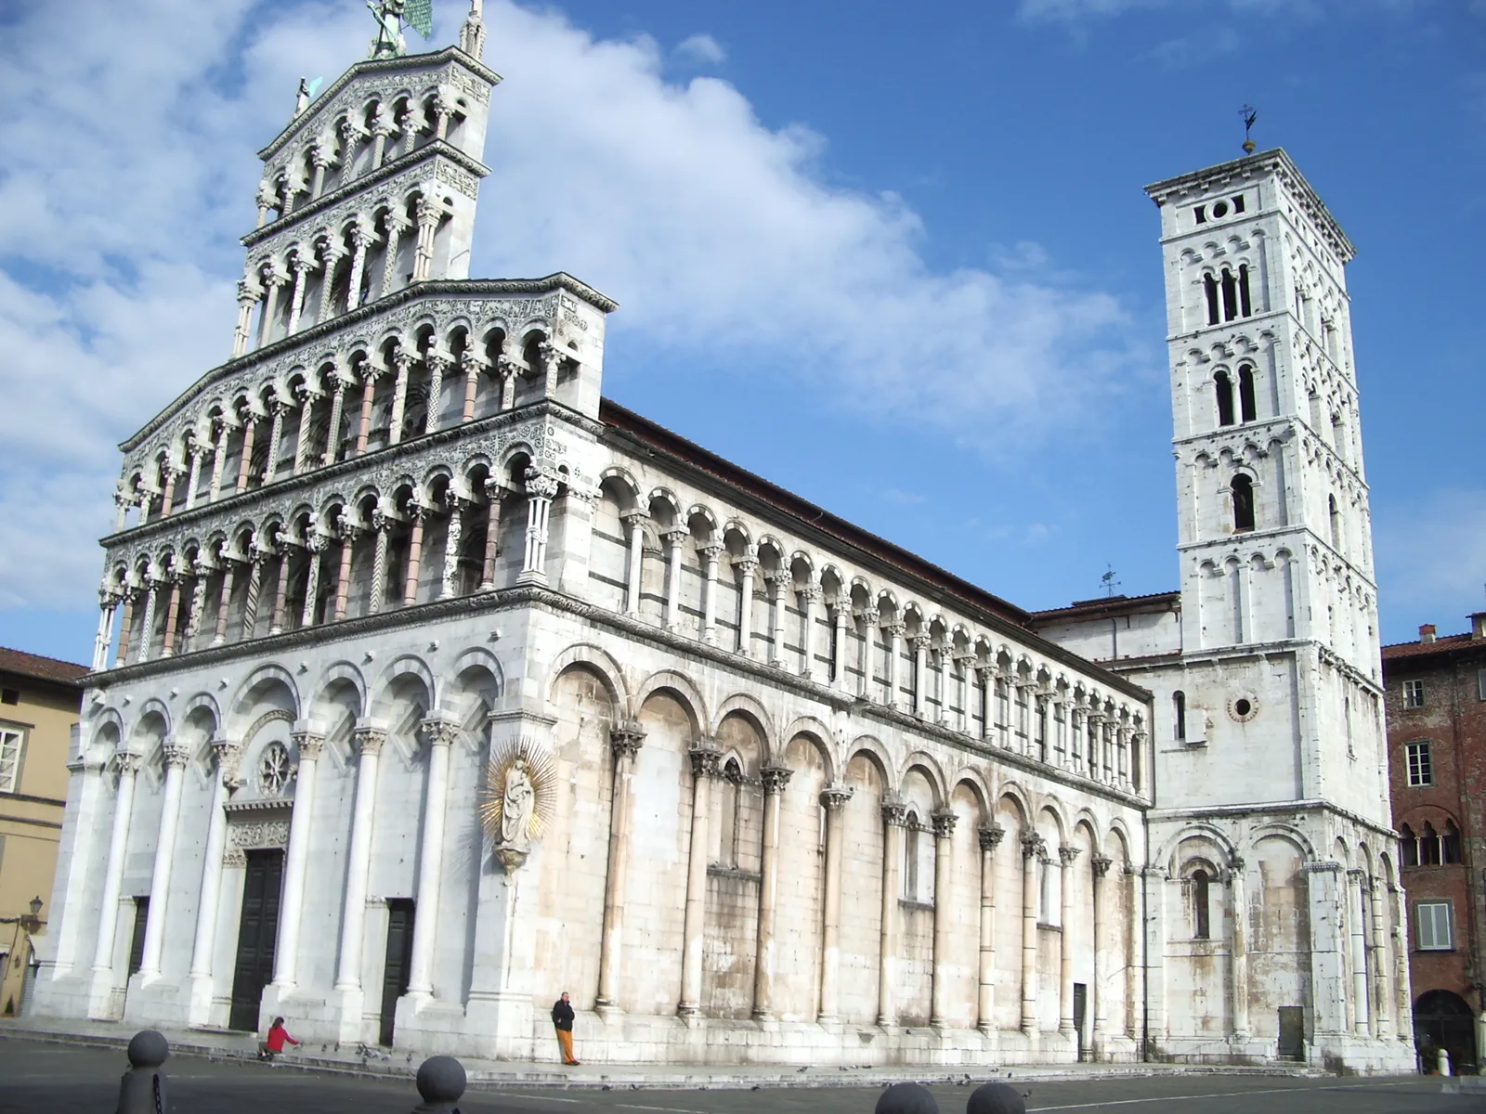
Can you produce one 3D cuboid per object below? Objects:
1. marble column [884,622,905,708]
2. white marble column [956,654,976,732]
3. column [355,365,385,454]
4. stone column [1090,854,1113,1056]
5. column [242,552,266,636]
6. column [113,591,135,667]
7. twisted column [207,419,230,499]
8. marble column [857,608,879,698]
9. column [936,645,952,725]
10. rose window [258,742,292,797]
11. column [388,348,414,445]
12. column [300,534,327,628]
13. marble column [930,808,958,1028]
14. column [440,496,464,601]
[{"bbox_3d":[5.090,3.646,50.258,0.400,2.880,0.400,-11,-22,37],"label":"marble column"},{"bbox_3d":[7.967,4.871,53.686,0.400,2.750,0.400,-11,-22,37],"label":"white marble column"},{"bbox_3d":[-11.431,-4.361,45.279,0.500,3.032,0.500,-11,-22,36],"label":"column"},{"bbox_3d":[14.136,15.659,59.244,0.600,7.800,0.620,-11,-22,37],"label":"stone column"},{"bbox_3d":[-15.530,1.218,47.634,0.500,3.050,0.500,-11,-22,37],"label":"column"},{"bbox_3d":[-21.669,2.551,52.645,0.500,2.980,0.500,-11,-22,37],"label":"column"},{"bbox_3d":[-17.867,-3.264,51.307,0.460,3.000,0.460,-11,-22,37],"label":"twisted column"},{"bbox_3d":[4.303,3.295,51.322,0.530,3.180,0.530,-11,-22,37],"label":"marble column"},{"bbox_3d":[7.424,4.715,55.133,0.500,3.050,0.500,-11,-22,37],"label":"column"},{"bbox_3d":[-14.024,6.343,44.982,1.700,1.750,0.300,-11,-22,37],"label":"rose window"},{"bbox_3d":[-10.866,-4.994,47.663,0.420,3.200,0.430,-11,-22,36],"label":"column"},{"bbox_3d":[-13.670,0.779,47.883,0.420,3.150,0.430,-11,-22,36],"label":"column"},{"bbox_3d":[7.021,12.649,51.997,0.720,7.598,0.780,-11,-22,36],"label":"marble column"},{"bbox_3d":[-7.763,-0.237,40.211,0.400,2.800,0.400,-11,-22,37],"label":"column"}]

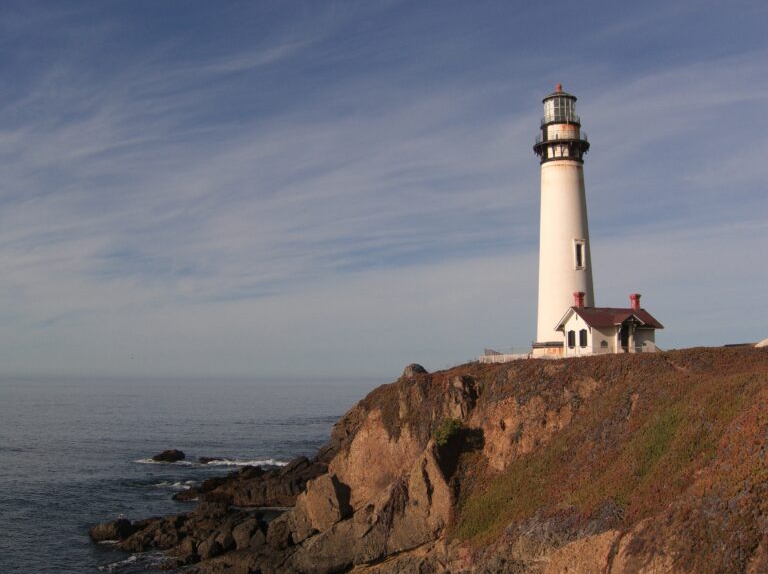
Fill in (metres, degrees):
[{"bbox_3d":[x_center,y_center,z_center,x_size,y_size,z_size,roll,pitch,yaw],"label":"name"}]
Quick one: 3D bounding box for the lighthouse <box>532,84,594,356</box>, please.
[{"bbox_3d":[22.740,-8.480,105.560,8.400,35.000,8.400,-1,-6,12],"label":"lighthouse"}]

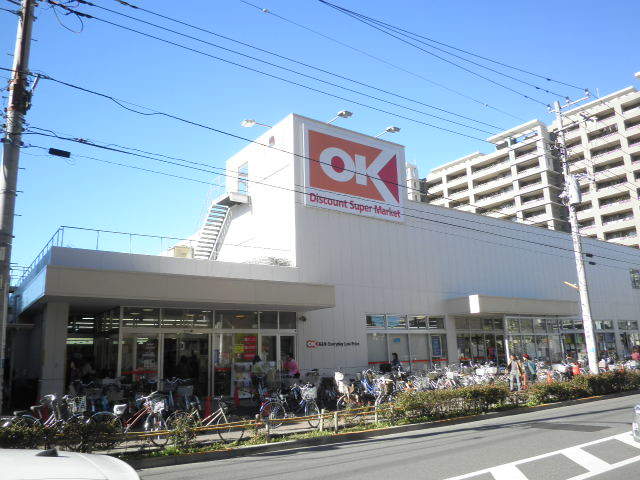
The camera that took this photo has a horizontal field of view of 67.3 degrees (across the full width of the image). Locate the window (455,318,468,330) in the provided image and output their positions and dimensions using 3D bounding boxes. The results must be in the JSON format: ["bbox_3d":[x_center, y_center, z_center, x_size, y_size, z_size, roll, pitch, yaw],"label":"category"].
[{"bbox_3d":[9.636,5.735,32.626,1.408,0.803,0.150,7,-15,-34],"label":"window"}]

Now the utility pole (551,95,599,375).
[{"bbox_3d":[11.303,-0.199,20.614,0.650,13.069,1.700,7,-15,-34],"label":"utility pole"}]

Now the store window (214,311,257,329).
[{"bbox_3d":[-3.391,3.272,19.729,1.955,0.750,0.120,7,-16,-35],"label":"store window"}]

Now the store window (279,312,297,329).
[{"bbox_3d":[-1.409,3.545,21.115,0.928,0.760,0.120,7,-16,-35],"label":"store window"}]

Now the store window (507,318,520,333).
[{"bbox_3d":[13.977,6.184,34.774,1.593,0.998,0.150,7,-15,-34],"label":"store window"}]

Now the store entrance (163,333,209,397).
[{"bbox_3d":[-5.061,4.691,18.143,1.804,2.360,0.250,7,-16,-35],"label":"store entrance"}]

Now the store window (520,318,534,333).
[{"bbox_3d":[15.395,6.359,35.756,1.749,1.026,0.150,7,-15,-34],"label":"store window"}]

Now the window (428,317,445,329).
[{"bbox_3d":[6.460,4.597,26.629,1.313,0.657,0.120,7,-16,-35],"label":"window"}]

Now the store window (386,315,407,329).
[{"bbox_3d":[4.651,4.982,29.207,1.628,0.839,0.150,7,-15,-34],"label":"store window"}]

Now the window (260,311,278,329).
[{"bbox_3d":[-2.149,3.444,20.598,0.858,0.754,0.120,7,-16,-35],"label":"window"}]

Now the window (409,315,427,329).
[{"bbox_3d":[5.267,4.426,25.796,1.463,0.689,0.120,7,-16,-35],"label":"window"}]

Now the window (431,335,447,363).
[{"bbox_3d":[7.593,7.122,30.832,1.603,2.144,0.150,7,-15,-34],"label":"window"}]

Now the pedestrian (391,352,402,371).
[{"bbox_3d":[4.350,7.197,27.058,0.500,1.629,0.480,7,-15,-34],"label":"pedestrian"}]

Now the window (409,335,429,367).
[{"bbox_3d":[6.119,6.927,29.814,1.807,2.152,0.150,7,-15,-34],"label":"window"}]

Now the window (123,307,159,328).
[{"bbox_3d":[-6.525,2.844,17.535,1.296,0.757,0.120,7,-16,-35],"label":"window"}]

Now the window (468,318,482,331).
[{"bbox_3d":[9.249,5.007,28.574,1.324,0.675,0.120,7,-16,-35],"label":"window"}]

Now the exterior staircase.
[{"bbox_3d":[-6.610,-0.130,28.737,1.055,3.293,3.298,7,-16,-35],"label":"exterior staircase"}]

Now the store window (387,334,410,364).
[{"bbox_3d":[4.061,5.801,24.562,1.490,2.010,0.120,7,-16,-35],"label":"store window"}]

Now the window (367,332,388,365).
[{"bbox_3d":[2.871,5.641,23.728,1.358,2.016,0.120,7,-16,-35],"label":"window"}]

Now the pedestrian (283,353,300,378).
[{"bbox_3d":[-1.032,4.954,17.622,0.500,1.580,0.500,10,-17,-41],"label":"pedestrian"}]

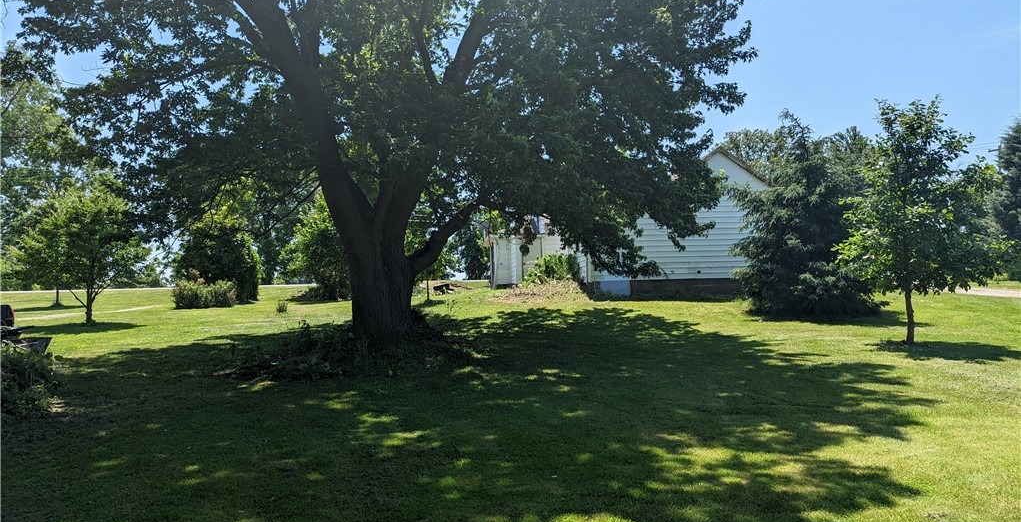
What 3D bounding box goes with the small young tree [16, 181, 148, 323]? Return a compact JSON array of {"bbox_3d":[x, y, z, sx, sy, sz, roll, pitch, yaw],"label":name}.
[{"bbox_3d":[-11.871,-0.222,19.700,3.610,3.980,3.300,-1,0,0],"label":"small young tree"}]

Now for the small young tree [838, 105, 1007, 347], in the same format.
[{"bbox_3d":[7.617,-0.749,13.100,3.110,4.550,2.900,-1,0,0],"label":"small young tree"}]

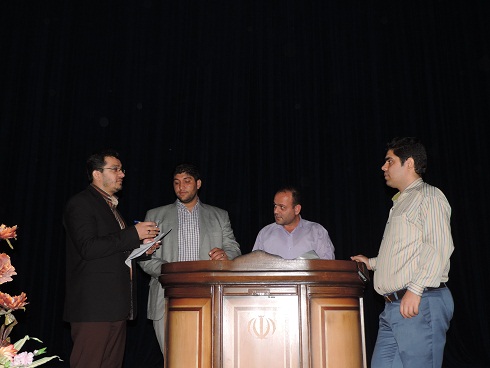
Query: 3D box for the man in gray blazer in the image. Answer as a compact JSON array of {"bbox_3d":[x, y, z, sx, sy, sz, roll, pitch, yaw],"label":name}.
[{"bbox_3d":[-0.324,0.724,3.230,0.600,1.770,0.420,0,-13,-7],"label":"man in gray blazer"}]

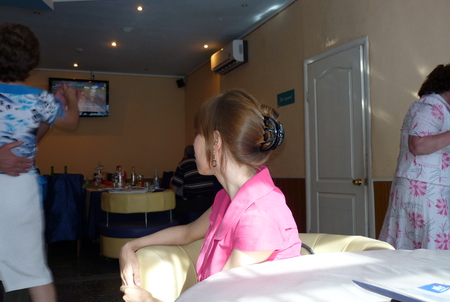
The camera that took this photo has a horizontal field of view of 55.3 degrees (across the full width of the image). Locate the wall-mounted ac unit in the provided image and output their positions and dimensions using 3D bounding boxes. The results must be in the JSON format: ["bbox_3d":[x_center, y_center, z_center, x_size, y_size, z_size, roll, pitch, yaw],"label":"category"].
[{"bbox_3d":[0.048,-1.108,5.132,0.190,0.260,0.700,1,-4,-23],"label":"wall-mounted ac unit"}]

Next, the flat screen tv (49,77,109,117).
[{"bbox_3d":[-2.176,-0.801,6.439,0.840,0.540,0.090,1,-4,-15],"label":"flat screen tv"}]

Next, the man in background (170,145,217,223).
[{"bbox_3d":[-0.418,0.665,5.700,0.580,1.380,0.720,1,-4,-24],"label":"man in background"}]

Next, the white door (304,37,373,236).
[{"bbox_3d":[0.890,0.213,3.453,0.090,2.090,0.725,2,-4,-30],"label":"white door"}]

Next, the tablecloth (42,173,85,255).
[{"bbox_3d":[-2.123,0.857,5.750,0.450,1.020,0.430,-1,-3,9],"label":"tablecloth"}]

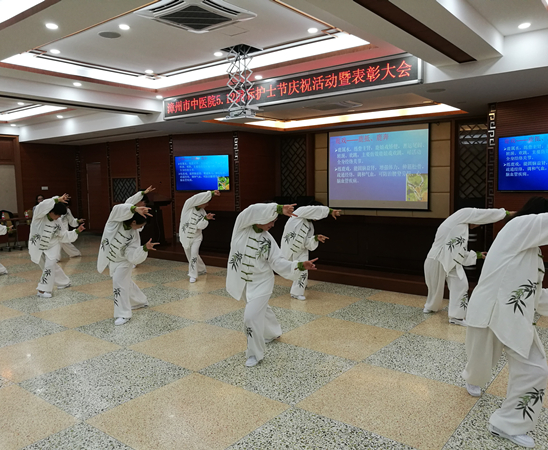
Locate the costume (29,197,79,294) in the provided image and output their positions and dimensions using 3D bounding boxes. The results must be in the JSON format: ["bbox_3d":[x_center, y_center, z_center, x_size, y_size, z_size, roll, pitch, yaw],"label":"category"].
[{"bbox_3d":[-3.290,0.289,6.999,0.650,1.410,0.700,-4,6,-33],"label":"costume"}]

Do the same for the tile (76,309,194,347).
[{"bbox_3d":[-1.512,1.126,5.204,0.980,0.020,0.980,3,7,38],"label":"tile"}]

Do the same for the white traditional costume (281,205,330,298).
[{"bbox_3d":[0.425,0.327,6.500,0.530,1.220,0.540,-3,6,-25],"label":"white traditional costume"}]

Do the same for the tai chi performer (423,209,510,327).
[{"bbox_3d":[2.231,0.418,5.313,0.800,1.270,0.650,4,7,44],"label":"tai chi performer"}]

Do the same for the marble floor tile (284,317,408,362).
[{"bbox_3d":[0.676,1.142,4.765,1.000,0.020,1.000,3,7,39],"label":"marble floor tile"}]

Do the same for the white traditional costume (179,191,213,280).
[{"bbox_3d":[-1.291,0.163,7.794,0.560,1.450,0.700,-3,5,-18],"label":"white traditional costume"}]

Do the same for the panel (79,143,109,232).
[{"bbox_3d":[-5.555,-1.089,14.638,1.500,2.826,0.060,3,7,38],"label":"panel"}]

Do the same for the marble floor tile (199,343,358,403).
[{"bbox_3d":[0.051,1.222,3.988,1.000,0.020,1.000,3,7,39],"label":"marble floor tile"}]

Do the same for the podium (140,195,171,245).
[{"bbox_3d":[-2.747,-0.138,10.870,0.560,1.170,0.440,3,7,38],"label":"podium"}]

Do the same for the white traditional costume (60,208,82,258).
[{"bbox_3d":[-4.430,0.059,10.039,0.600,1.360,0.650,-4,6,-34],"label":"white traditional costume"}]

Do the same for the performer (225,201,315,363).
[{"bbox_3d":[-0.070,0.488,4.361,0.650,1.380,0.680,-2,5,-12],"label":"performer"}]

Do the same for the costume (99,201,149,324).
[{"bbox_3d":[-1.813,0.420,5.658,0.560,1.340,0.700,-3,6,-24],"label":"costume"}]

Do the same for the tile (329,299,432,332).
[{"bbox_3d":[1.296,1.053,5.530,0.980,0.020,0.980,3,7,38],"label":"tile"}]

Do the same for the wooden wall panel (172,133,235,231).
[{"bbox_3d":[-1.722,-0.995,11.677,1.761,2.550,0.060,1,5,20],"label":"wooden wall panel"}]

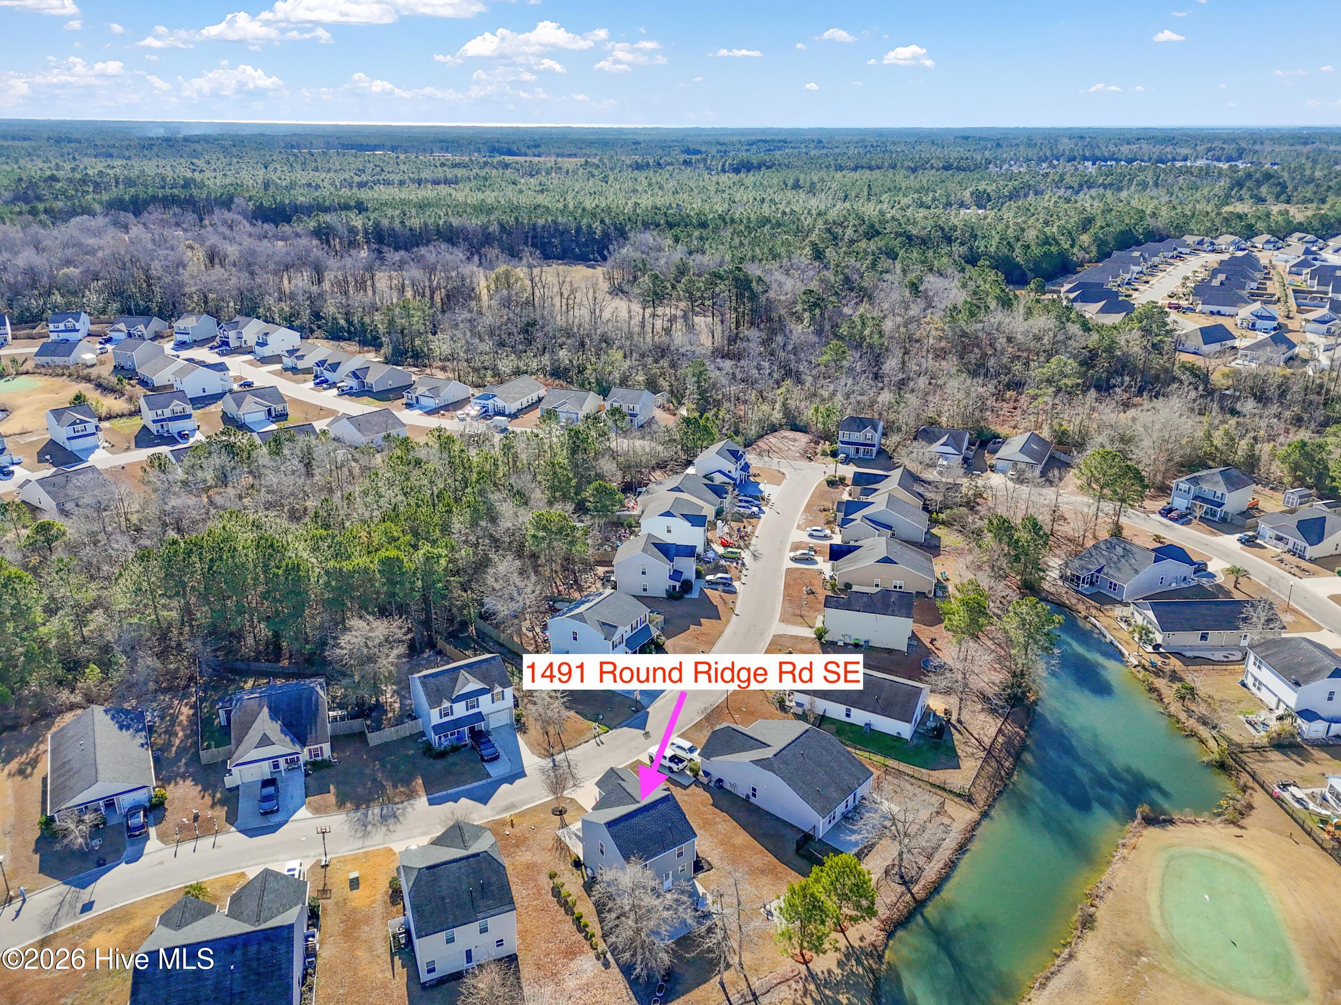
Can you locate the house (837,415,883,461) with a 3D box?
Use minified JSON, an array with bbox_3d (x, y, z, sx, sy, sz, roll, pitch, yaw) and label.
[{"bbox_3d":[44.580,-15.980,217.780,8.620,8.070,10.960,8,23,17],"label":"house"}]

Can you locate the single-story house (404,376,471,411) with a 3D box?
[{"bbox_3d":[-66.725,-32.063,264.882,12.400,5.800,15.000,12,25,26],"label":"single-story house"}]

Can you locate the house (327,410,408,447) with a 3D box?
[{"bbox_3d":[-74.510,-18.930,228.520,14.860,5.800,12.370,18,28,36],"label":"house"}]

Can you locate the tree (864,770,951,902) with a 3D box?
[{"bbox_3d":[23.825,33.941,94.815,9.000,11.300,9.000,0,22,0],"label":"tree"}]

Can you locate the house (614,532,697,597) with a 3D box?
[{"bbox_3d":[-2.290,10.490,155.440,13.000,8.000,7.680,3,23,6],"label":"house"}]

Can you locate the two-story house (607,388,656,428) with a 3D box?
[{"bbox_3d":[-10.539,-25.497,242.761,9.200,8.400,10.600,8,24,19],"label":"two-story house"}]

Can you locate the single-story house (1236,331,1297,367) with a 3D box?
[{"bbox_3d":[205.291,-52.870,318.940,12.200,6.500,21.000,20,29,40],"label":"single-story house"}]

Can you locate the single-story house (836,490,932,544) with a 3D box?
[{"bbox_3d":[41.009,3.238,181.300,17.667,6.070,13.127,7,23,15],"label":"single-story house"}]

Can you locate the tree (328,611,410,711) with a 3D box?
[{"bbox_3d":[-40.536,21.471,125.062,11.000,13.000,11.000,-8,24,-19],"label":"tree"}]

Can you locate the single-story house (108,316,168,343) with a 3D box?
[{"bbox_3d":[-193.825,-64.183,338.521,13.455,6.195,17.134,0,22,-1],"label":"single-story house"}]

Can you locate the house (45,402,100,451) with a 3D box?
[{"bbox_3d":[-144.113,-18.760,225.381,14.300,8.000,8.400,21,30,41],"label":"house"}]

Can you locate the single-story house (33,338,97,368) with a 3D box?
[{"bbox_3d":[-194.844,-48.570,299.916,12.400,6.000,13.000,2,22,5],"label":"single-story house"}]

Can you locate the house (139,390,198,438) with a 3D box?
[{"bbox_3d":[-128.698,-23.753,237.954,9.680,8.325,12.971,-15,27,-34],"label":"house"}]

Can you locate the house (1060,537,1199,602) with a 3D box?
[{"bbox_3d":[80.331,10.766,163.432,21.517,6.119,11.351,-11,25,-25],"label":"house"}]

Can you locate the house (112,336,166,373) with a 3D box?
[{"bbox_3d":[-167.100,-47.350,293.050,9.100,8.000,11.650,10,24,23],"label":"house"}]

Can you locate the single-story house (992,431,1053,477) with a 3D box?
[{"bbox_3d":[83.276,-11.812,218.526,10.500,5.200,16.900,12,25,25],"label":"single-story house"}]

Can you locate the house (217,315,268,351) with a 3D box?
[{"bbox_3d":[-148.826,-59.935,324.788,9.000,8.500,13.300,13,25,28],"label":"house"}]

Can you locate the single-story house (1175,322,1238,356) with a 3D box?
[{"bbox_3d":[186.196,-57.358,324.579,20.300,6.800,12.300,-14,26,-31],"label":"single-story house"}]

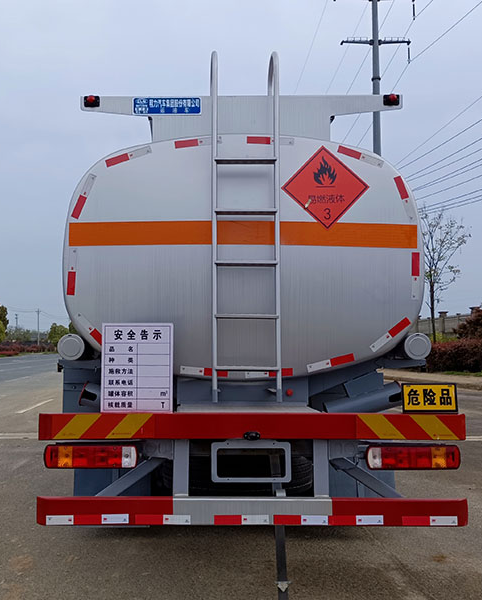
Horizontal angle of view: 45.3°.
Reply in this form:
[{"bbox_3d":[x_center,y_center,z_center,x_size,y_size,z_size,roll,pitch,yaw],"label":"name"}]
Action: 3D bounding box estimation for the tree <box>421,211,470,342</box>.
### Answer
[{"bbox_3d":[10.274,-0.655,30.106,3.800,8.008,3.800,0,-4,0],"label":"tree"}]

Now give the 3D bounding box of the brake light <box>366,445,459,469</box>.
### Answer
[{"bbox_3d":[0.953,0.873,3.240,0.516,0.133,0.100,0,-4,0],"label":"brake light"}]

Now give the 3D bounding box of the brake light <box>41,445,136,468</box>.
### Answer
[{"bbox_3d":[-0.829,0.871,3.240,0.520,0.132,0.100,0,-4,0],"label":"brake light"}]

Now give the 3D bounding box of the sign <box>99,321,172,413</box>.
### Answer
[{"bbox_3d":[-0.576,0.380,3.232,0.407,0.497,0.020,0,-4,0],"label":"sign"}]

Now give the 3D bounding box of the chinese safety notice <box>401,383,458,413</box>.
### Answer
[{"bbox_3d":[1.051,0.548,3.221,0.307,0.167,0.020,0,-4,0],"label":"chinese safety notice"}]

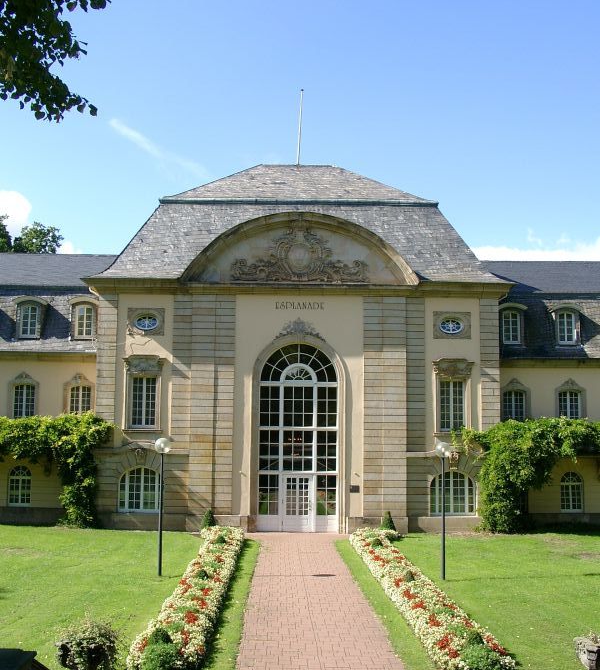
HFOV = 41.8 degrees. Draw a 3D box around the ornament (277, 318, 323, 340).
[{"bbox_3d":[-0.024,-0.245,31.950,1.992,0.940,0.250,1,-6,-1],"label":"ornament"}]

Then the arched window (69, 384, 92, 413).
[{"bbox_3d":[-9.377,2.915,33.505,0.998,1.650,0.250,1,-6,-1],"label":"arched window"}]

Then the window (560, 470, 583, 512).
[{"bbox_3d":[12.529,7.237,36.164,1.041,1.837,0.200,1,-6,-1],"label":"window"}]

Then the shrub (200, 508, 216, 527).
[{"bbox_3d":[-3.904,8.007,33.738,0.580,1.011,0.580,1,-6,-1],"label":"shrub"}]

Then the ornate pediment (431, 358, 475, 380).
[{"bbox_3d":[6.285,1.368,32.095,1.741,0.858,0.350,1,-6,-1],"label":"ornate pediment"}]

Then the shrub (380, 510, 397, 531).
[{"bbox_3d":[3.802,8.098,33.762,0.640,1.011,0.640,1,-6,-1],"label":"shrub"}]

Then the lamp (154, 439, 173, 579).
[{"bbox_3d":[-4.047,5.063,23.154,0.440,4.000,0.440,1,-6,-1],"label":"lamp"}]

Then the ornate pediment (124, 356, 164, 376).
[{"bbox_3d":[-6.295,1.248,31.907,1.721,0.833,0.350,1,-6,-1],"label":"ornate pediment"}]

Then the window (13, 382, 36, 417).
[{"bbox_3d":[-11.759,2.849,33.474,0.996,1.650,0.250,1,-6,-1],"label":"window"}]

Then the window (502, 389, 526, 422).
[{"bbox_3d":[9.967,3.359,36.529,1.083,1.598,0.200,1,-6,-1],"label":"window"}]

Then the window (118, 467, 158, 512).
[{"bbox_3d":[-7.112,6.866,34.777,1.809,1.949,0.200,1,-6,-1],"label":"window"}]

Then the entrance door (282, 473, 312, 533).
[{"bbox_3d":[-0.089,6.807,31.668,1.249,2.261,0.150,1,-6,-1],"label":"entrance door"}]

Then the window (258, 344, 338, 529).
[{"bbox_3d":[-0.100,4.131,31.927,3.271,7.598,0.300,1,-6,-1],"label":"window"}]

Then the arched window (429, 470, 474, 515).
[{"bbox_3d":[6.222,6.443,31.904,1.833,1.781,0.250,1,-6,-1],"label":"arched window"}]

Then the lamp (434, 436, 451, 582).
[{"bbox_3d":[4.229,5.180,23.154,0.440,4.000,0.440,1,-6,-1],"label":"lamp"}]

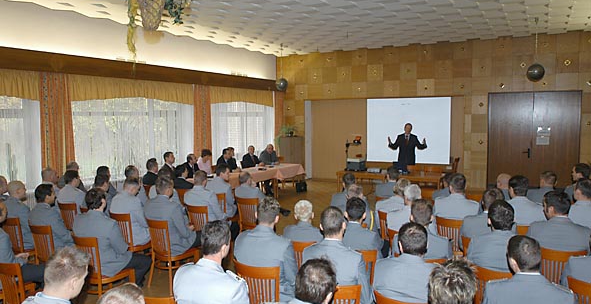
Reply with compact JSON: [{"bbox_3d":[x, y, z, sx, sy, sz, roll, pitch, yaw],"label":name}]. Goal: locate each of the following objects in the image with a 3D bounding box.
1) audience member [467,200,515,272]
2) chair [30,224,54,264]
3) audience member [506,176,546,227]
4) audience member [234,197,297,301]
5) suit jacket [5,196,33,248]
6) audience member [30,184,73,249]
[{"bbox_3d":[1.743,1.068,3.467,0.530,1.380,0.800,3,6,31],"label":"audience member"},{"bbox_3d":[-2.534,1.191,4.473,0.440,0.880,0.520,3,5,35],"label":"chair"},{"bbox_3d":[2.592,0.932,4.626,0.540,1.350,0.800,2,6,27],"label":"audience member"},{"bbox_3d":[-0.164,1.070,3.642,0.520,1.380,0.800,2,6,28],"label":"audience member"},{"bbox_3d":[-3.306,0.851,4.982,0.500,0.670,0.420,3,6,30],"label":"suit jacket"},{"bbox_3d":[-2.646,1.005,4.894,0.520,1.320,0.800,3,6,31],"label":"audience member"}]

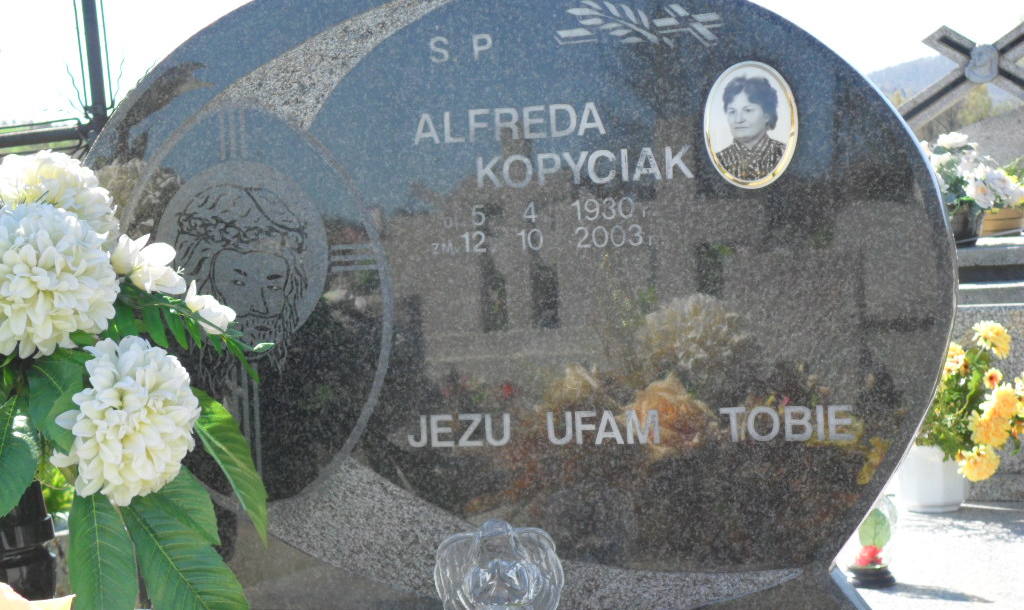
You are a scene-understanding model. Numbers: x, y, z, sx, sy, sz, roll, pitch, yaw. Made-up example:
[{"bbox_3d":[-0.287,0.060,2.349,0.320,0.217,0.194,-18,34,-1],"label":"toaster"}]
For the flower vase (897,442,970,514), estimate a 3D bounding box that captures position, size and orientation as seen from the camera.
[{"bbox_3d":[0.647,0.266,3.378,0.109,0.105,0.109,-2,5,16],"label":"flower vase"}]

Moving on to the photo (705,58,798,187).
[{"bbox_3d":[0.274,-0.205,2.500,0.108,0.146,0.012,-2,5,16],"label":"photo"}]

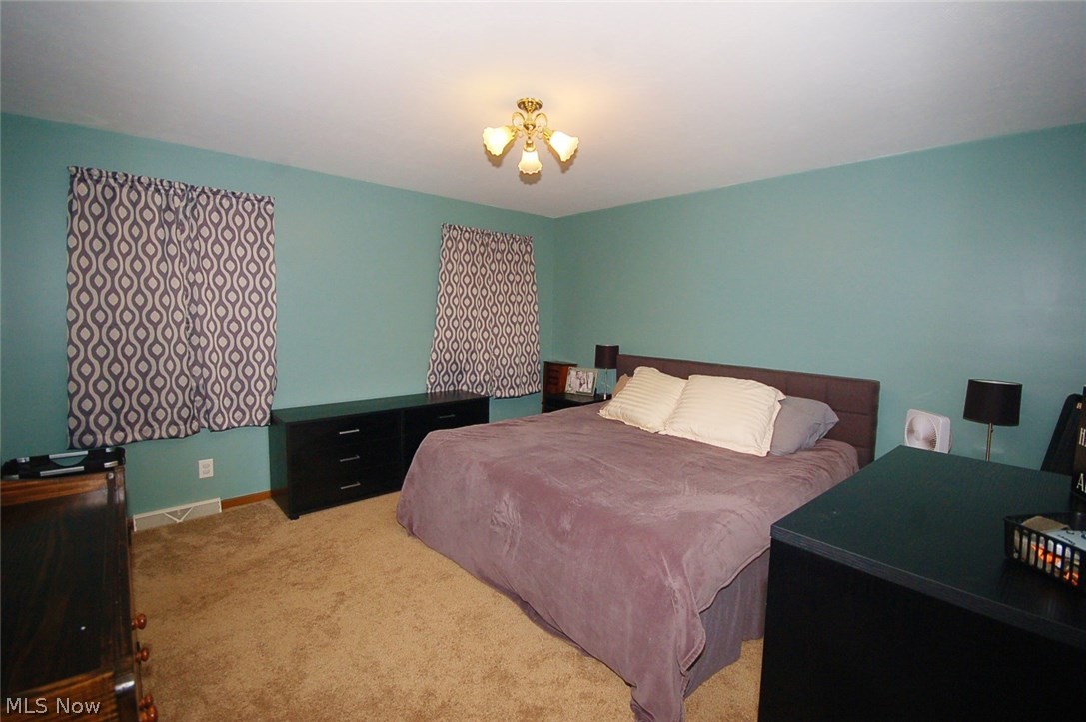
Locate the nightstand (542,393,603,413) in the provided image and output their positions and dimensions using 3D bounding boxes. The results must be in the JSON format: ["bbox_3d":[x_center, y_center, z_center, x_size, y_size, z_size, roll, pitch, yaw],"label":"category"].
[{"bbox_3d":[0.349,0.644,4.481,0.450,0.626,0.580,-5,9,-41],"label":"nightstand"}]

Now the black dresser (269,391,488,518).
[{"bbox_3d":[-1.235,0.676,3.734,1.600,0.666,0.410,-5,9,-41],"label":"black dresser"}]

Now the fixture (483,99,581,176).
[{"bbox_3d":[-0.069,-1.079,2.191,0.430,0.315,0.410,1,7,-2],"label":"fixture"}]

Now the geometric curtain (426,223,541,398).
[{"bbox_3d":[-0.525,-0.438,4.410,1.250,1.630,0.100,-5,9,-41],"label":"geometric curtain"}]

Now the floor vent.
[{"bbox_3d":[-2.408,1.024,3.002,0.450,0.095,0.050,-5,9,-41],"label":"floor vent"}]

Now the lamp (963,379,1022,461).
[{"bbox_3d":[2.273,0.365,2.306,0.210,0.510,0.210,-5,9,-41],"label":"lamp"}]

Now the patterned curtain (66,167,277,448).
[{"bbox_3d":[-2.303,-0.304,2.886,1.050,1.600,0.090,-5,9,-41],"label":"patterned curtain"}]

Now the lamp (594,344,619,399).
[{"bbox_3d":[0.593,0.106,4.195,0.215,0.510,0.215,1,7,0],"label":"lamp"}]

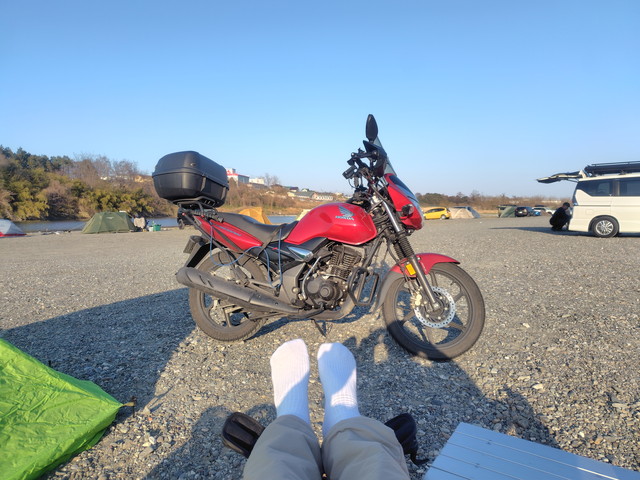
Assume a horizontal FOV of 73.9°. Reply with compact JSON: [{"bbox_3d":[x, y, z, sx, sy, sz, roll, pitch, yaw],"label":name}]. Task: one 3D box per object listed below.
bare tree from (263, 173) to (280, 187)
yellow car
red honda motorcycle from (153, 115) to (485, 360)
[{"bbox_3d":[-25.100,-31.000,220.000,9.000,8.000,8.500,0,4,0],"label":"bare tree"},{"bbox_3d":[14.200,-3.250,52.000,3.950,1.530,1.700,3,5,34],"label":"yellow car"},{"bbox_3d":[-0.047,-0.034,2.901,2.220,1.430,0.780,1,4,16],"label":"red honda motorcycle"}]

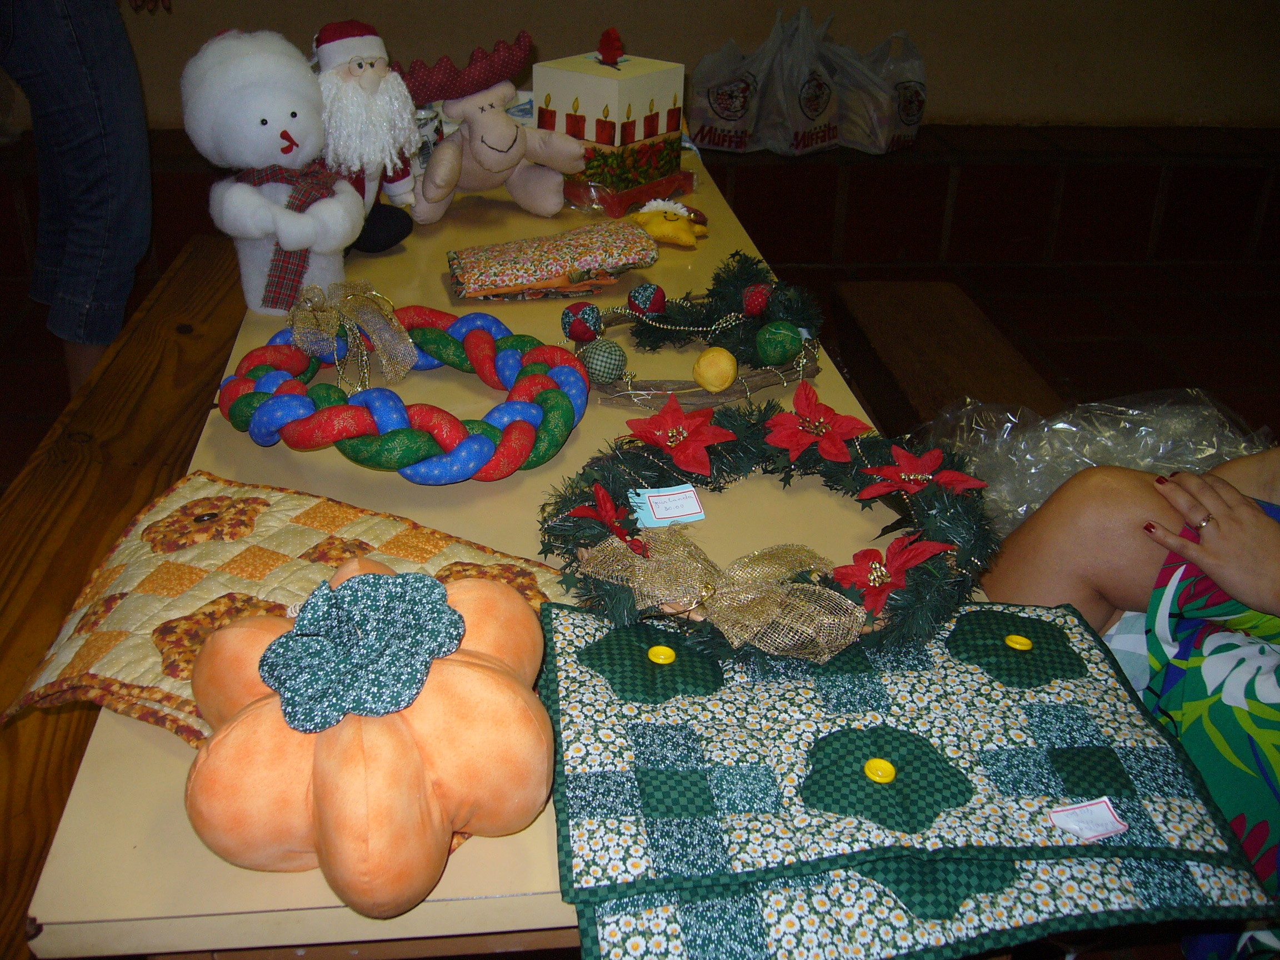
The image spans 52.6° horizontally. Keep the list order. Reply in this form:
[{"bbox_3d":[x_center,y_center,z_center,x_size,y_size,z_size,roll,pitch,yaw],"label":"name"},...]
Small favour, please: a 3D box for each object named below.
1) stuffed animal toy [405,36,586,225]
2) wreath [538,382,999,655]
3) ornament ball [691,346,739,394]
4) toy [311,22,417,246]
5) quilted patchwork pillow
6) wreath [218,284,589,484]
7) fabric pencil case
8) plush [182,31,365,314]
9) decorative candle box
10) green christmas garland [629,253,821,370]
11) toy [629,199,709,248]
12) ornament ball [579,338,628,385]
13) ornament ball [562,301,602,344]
[{"bbox_3d":[-0.236,-0.561,2.054,0.275,0.260,0.190,-6,30,-17],"label":"stuffed animal toy"},{"bbox_3d":[0.121,0.025,1.204,0.430,0.090,0.390,-1,29,-8],"label":"wreath"},{"bbox_3d":[0.087,-0.132,1.507,0.052,0.052,0.052,2,28,0],"label":"ornament ball"},{"bbox_3d":[-0.411,-0.523,1.968,0.163,0.325,0.137,-12,31,-24],"label":"toy"},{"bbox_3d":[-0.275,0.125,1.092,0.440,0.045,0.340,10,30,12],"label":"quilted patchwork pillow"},{"bbox_3d":[-0.256,-0.104,1.429,0.400,0.062,0.385,-1,29,-8],"label":"wreath"},{"bbox_3d":[-0.128,-0.325,1.914,0.285,0.042,0.130,-12,32,-25],"label":"fabric pencil case"},{"bbox_3d":[-0.483,-0.408,1.721,0.208,0.351,0.175,-10,31,-22],"label":"plush"},{"bbox_3d":[-0.056,-0.617,2.280,0.218,0.221,0.218,22,34,32],"label":"decorative candle box"},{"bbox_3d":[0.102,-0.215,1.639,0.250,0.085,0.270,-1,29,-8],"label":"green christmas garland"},{"bbox_3d":[0.053,-0.413,2.098,0.130,0.042,0.133,5,40,6],"label":"toy"},{"bbox_3d":[-0.043,-0.142,1.515,0.052,0.052,0.052,2,28,0],"label":"ornament ball"},{"bbox_3d":[-0.071,-0.193,1.579,0.051,0.051,0.051,3,29,-1],"label":"ornament ball"}]

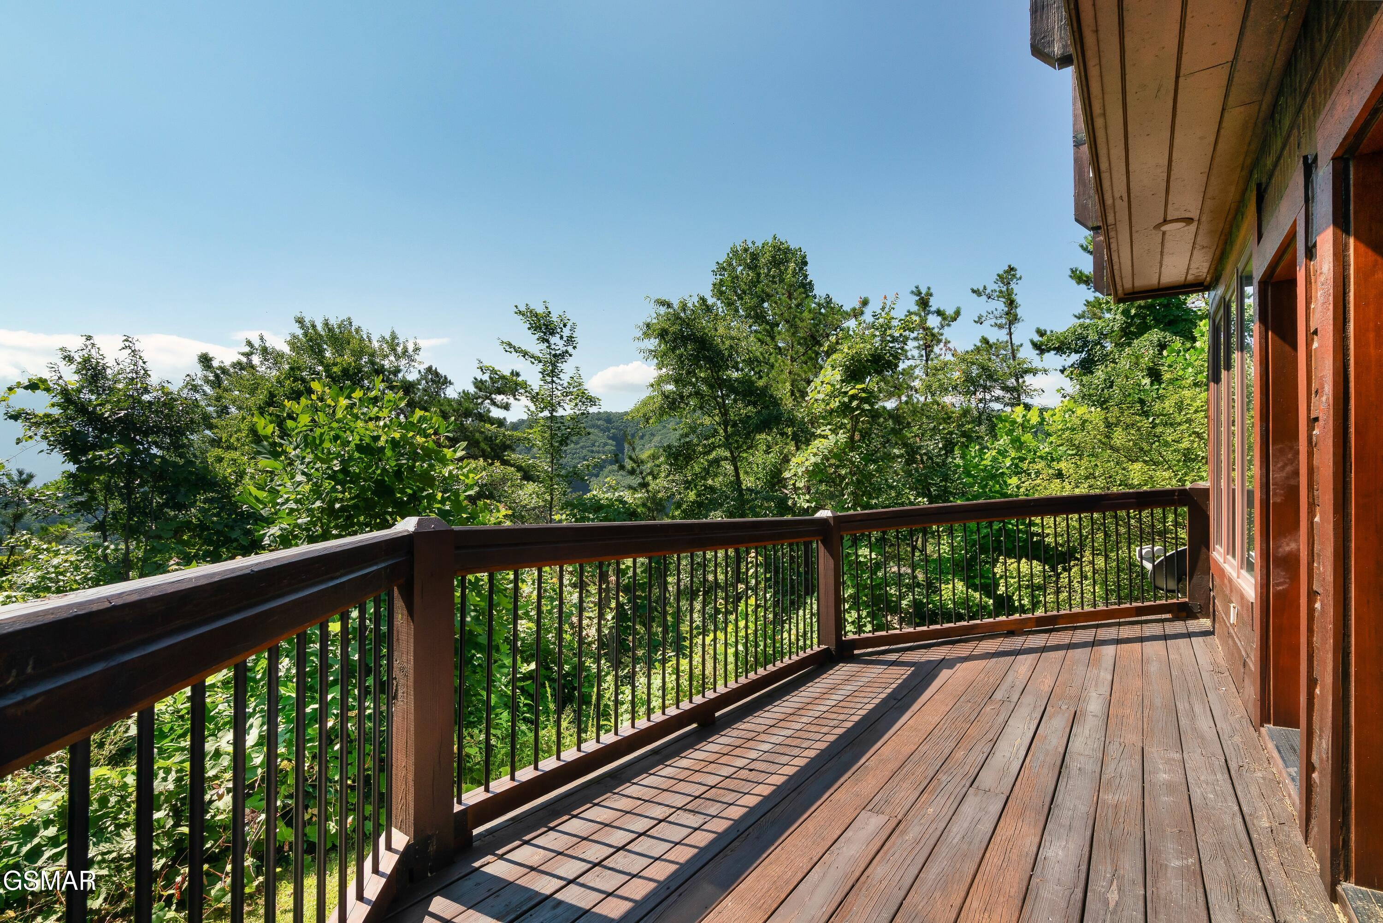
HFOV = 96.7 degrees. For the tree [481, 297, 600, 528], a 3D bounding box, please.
[{"bbox_3d":[-3.600,-0.570,14.600,2.800,6.400,2.600,0,-2,0],"label":"tree"}]

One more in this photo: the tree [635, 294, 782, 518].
[{"bbox_3d":[0.440,-0.750,15.800,3.800,7.100,3.500,0,-2,0],"label":"tree"}]

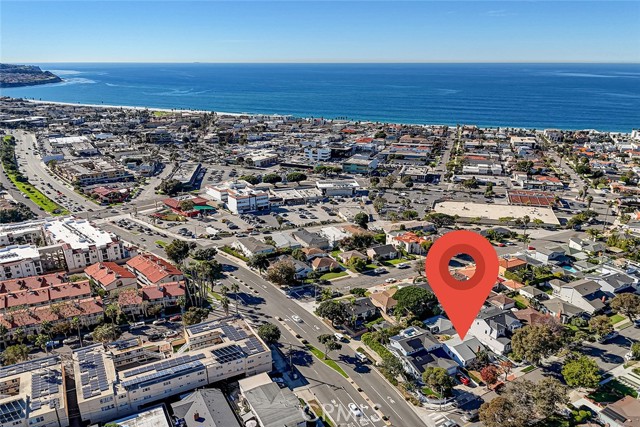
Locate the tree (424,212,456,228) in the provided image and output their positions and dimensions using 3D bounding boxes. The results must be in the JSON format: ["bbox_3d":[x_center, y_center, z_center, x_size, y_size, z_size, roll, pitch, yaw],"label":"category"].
[{"bbox_3d":[68.499,3.878,261.540,17.500,8.000,14.500,0,18,0],"label":"tree"}]

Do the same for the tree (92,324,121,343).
[{"bbox_3d":[-72.017,40.261,154.996,8.600,6.000,8.000,0,18,0],"label":"tree"}]

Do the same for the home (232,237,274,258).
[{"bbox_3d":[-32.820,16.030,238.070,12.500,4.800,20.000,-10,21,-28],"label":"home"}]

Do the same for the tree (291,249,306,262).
[{"bbox_3d":[-10.087,20.000,215.937,6.800,6.100,6.500,0,18,0],"label":"tree"}]

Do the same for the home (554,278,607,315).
[{"bbox_3d":[101.970,30.950,177.940,12.000,7.300,15.800,-9,20,-25],"label":"home"}]

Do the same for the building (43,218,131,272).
[{"bbox_3d":[-120.960,13.620,235.950,24.500,10.700,47.500,-14,23,-37],"label":"building"}]

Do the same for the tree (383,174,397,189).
[{"bbox_3d":[50.200,-22.900,334.500,9.800,9.700,9.500,0,18,0],"label":"tree"}]

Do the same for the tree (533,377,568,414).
[{"bbox_3d":[57.300,45.600,114.700,7.800,8.600,7.800,0,18,0],"label":"tree"}]

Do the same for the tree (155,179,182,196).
[{"bbox_3d":[-103.580,-17.950,316.440,18.000,11.000,16.000,0,18,0],"label":"tree"}]

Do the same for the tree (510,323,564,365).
[{"bbox_3d":[66.440,39.870,140.670,14.300,11.800,13.800,0,18,0],"label":"tree"}]

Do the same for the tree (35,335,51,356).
[{"bbox_3d":[-86.330,41.160,144.260,4.500,7.100,4.500,-9,21,-26],"label":"tree"}]

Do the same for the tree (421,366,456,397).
[{"bbox_3d":[32.690,46.490,127.080,8.800,7.800,8.800,0,18,0],"label":"tree"}]

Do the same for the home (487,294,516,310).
[{"bbox_3d":[70.130,32.810,177.900,6.500,3.800,8.000,-9,20,-25],"label":"home"}]

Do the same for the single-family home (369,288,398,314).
[{"bbox_3d":[25.380,32.300,174.320,11.300,5.000,11.500,-9,20,-25],"label":"single-family home"}]

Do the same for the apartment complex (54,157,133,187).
[{"bbox_3d":[-204.040,-40.650,416.730,45.000,9.000,66.000,-14,23,-37],"label":"apartment complex"}]

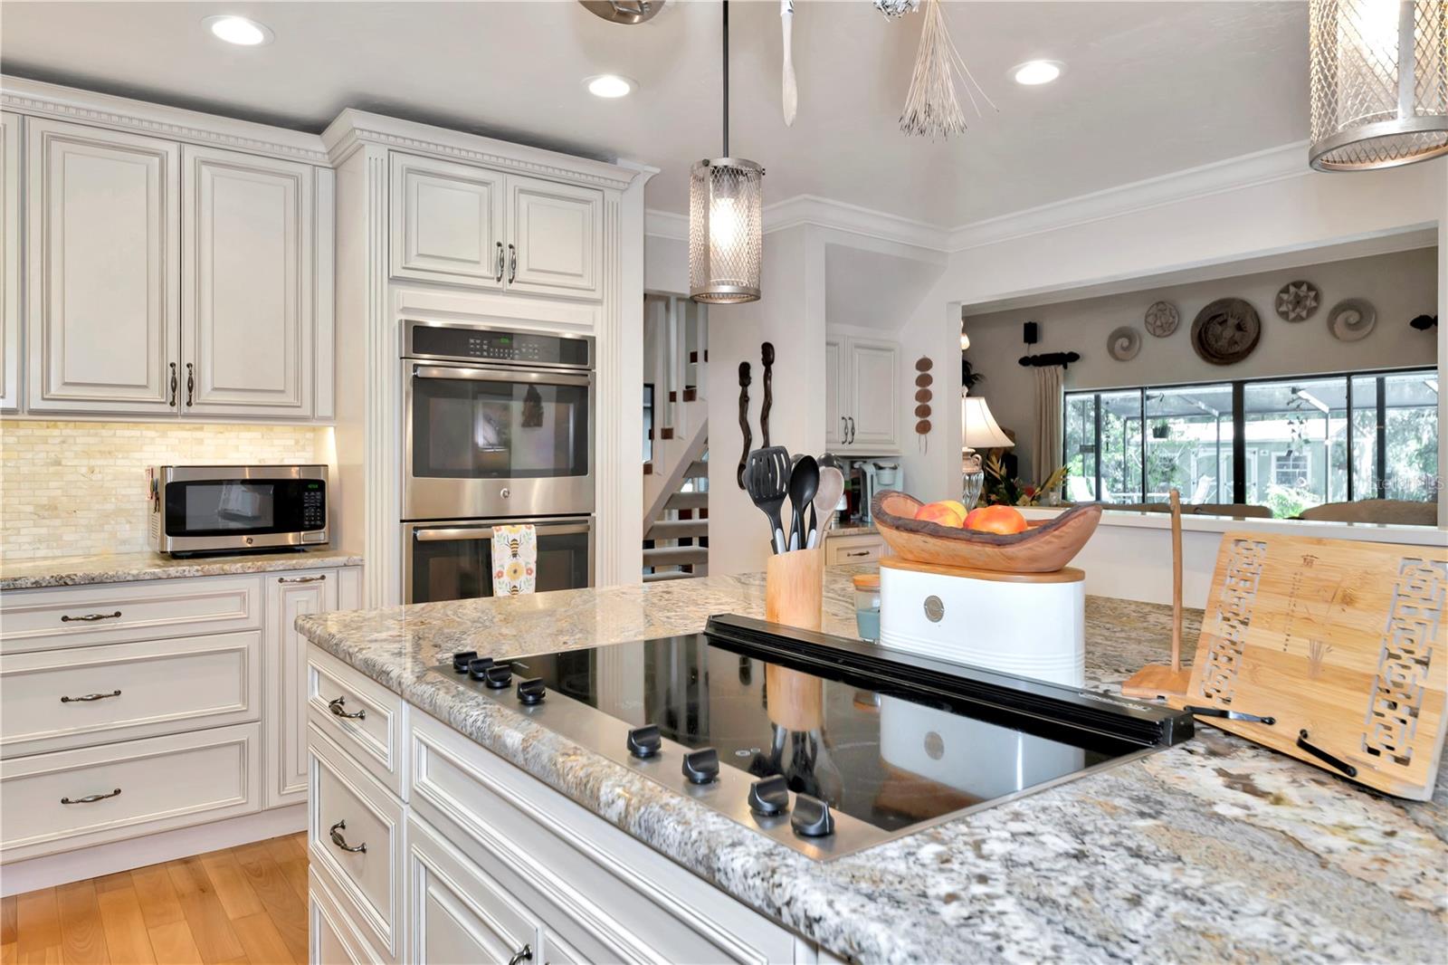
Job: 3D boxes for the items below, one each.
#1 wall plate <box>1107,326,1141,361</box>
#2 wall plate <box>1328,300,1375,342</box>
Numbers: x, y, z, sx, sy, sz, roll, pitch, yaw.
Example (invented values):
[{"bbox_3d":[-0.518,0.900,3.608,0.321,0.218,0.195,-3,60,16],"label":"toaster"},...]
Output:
[{"bbox_3d":[3.764,-1.310,8.736,0.050,0.335,0.335,-1,1,-38],"label":"wall plate"},{"bbox_3d":[4.911,-1.274,7.247,0.050,0.335,0.335,-1,1,-38],"label":"wall plate"}]

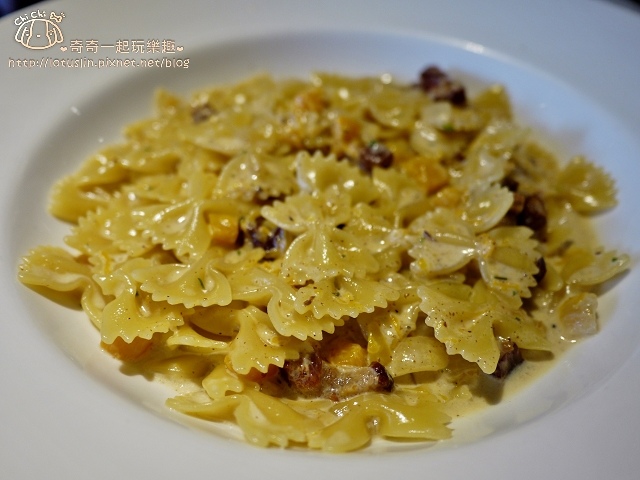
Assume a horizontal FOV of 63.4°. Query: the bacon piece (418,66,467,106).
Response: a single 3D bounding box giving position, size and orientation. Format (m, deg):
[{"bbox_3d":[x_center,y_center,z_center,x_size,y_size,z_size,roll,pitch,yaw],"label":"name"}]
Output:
[{"bbox_3d":[0.054,-0.068,0.228,0.021,0.009,0.011,38,53,5],"label":"bacon piece"}]

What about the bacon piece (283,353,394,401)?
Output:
[{"bbox_3d":[0.005,0.037,0.141,0.029,0.008,0.010,1,44,1],"label":"bacon piece"}]

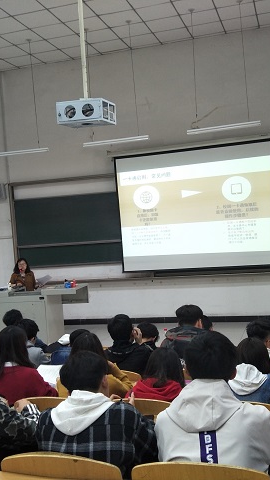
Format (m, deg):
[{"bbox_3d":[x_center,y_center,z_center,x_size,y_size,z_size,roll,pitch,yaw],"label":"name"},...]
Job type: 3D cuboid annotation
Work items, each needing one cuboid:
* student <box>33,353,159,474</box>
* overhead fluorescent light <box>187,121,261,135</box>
[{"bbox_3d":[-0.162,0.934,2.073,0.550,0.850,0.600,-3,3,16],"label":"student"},{"bbox_3d":[1.410,-1.787,7.071,1.200,0.080,0.120,-3,3,16],"label":"overhead fluorescent light"}]

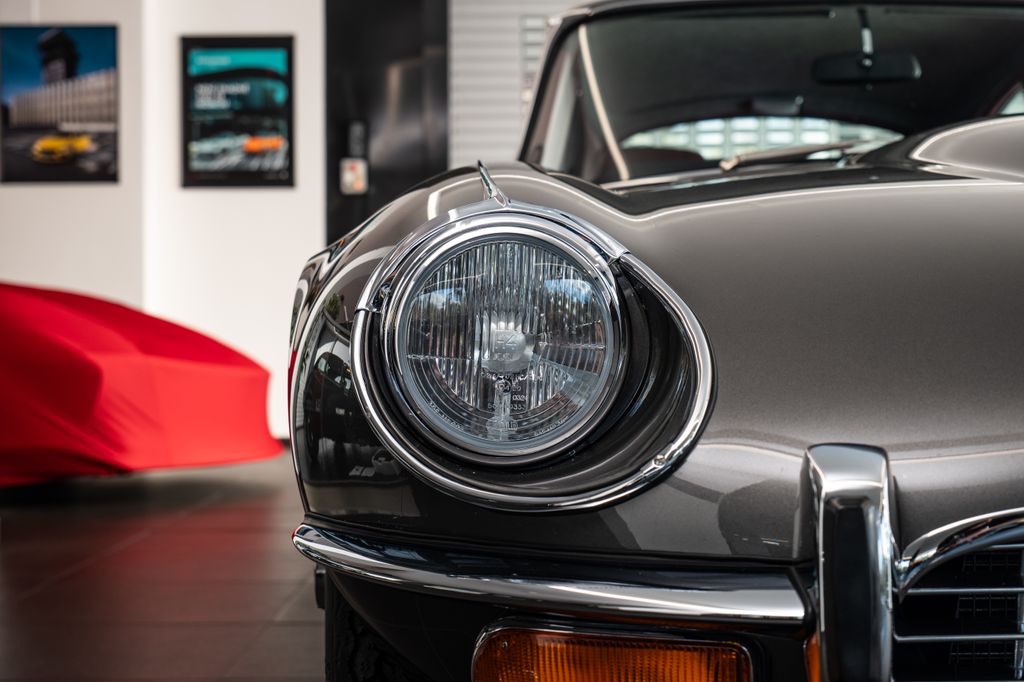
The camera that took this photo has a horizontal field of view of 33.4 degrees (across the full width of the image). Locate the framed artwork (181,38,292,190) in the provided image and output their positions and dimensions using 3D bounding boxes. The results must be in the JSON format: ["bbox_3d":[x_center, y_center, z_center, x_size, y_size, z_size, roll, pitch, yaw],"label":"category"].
[{"bbox_3d":[-1.466,-1.224,9.120,0.602,0.805,0.030,0,0,0],"label":"framed artwork"}]

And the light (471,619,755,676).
[{"bbox_3d":[0.071,0.242,1.225,0.210,0.080,0.060,0,0,14],"label":"light"}]

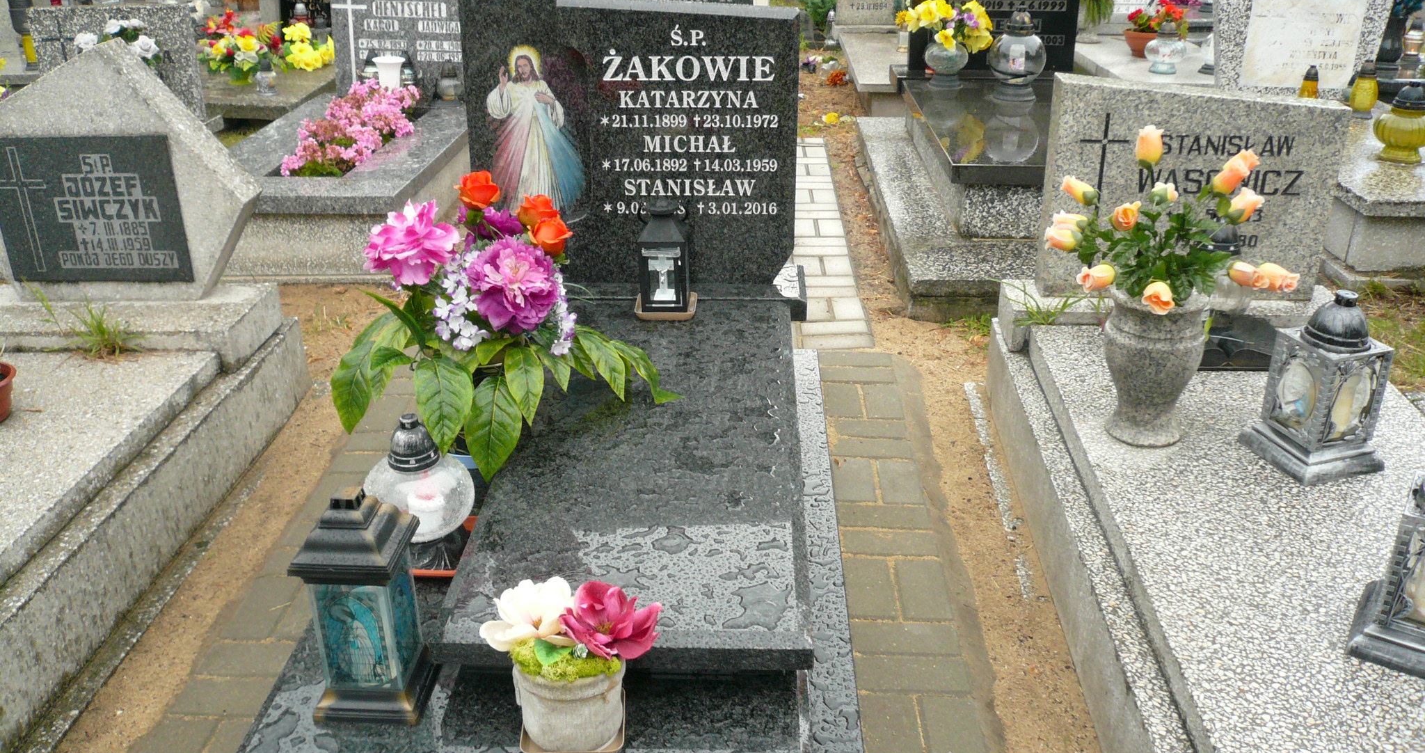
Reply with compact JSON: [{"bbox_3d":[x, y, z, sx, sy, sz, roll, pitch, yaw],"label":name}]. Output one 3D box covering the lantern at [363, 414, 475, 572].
[{"bbox_3d":[-0.542,0.205,2.121,0.200,0.280,0.200,1,26,2],"label":"lantern"}]

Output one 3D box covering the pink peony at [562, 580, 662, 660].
[{"bbox_3d":[-0.141,0.344,1.599,0.140,0.105,0.125,0,25,2],"label":"pink peony"}]

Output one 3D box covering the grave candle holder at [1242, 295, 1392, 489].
[{"bbox_3d":[1.214,0.003,2.261,0.185,0.350,0.185,-8,27,-16],"label":"grave candle holder"}]

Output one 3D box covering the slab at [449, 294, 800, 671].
[{"bbox_3d":[-0.116,0.129,2.322,0.577,0.048,1.320,0,26,2],"label":"slab"}]

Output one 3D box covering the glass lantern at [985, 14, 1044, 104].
[{"bbox_3d":[1.253,-1.312,4.676,0.238,0.340,0.238,1,26,2],"label":"glass lantern"}]

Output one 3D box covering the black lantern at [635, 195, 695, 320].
[{"bbox_3d":[-0.105,-0.285,2.695,0.130,0.275,0.130,1,26,2],"label":"black lantern"}]

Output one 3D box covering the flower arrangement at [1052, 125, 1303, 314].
[{"bbox_3d":[0.854,-0.285,2.151,0.430,0.350,0.370,2,26,4],"label":"flower arrangement"}]

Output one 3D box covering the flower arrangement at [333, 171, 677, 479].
[{"bbox_3d":[-0.401,-0.124,2.239,0.655,0.530,0.460,1,26,2],"label":"flower arrangement"}]

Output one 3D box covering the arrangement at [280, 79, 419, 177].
[{"bbox_3d":[-1.367,-0.947,4.390,0.340,0.200,0.870,2,26,4],"label":"arrangement"}]

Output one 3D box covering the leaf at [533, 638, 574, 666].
[{"bbox_3d":[-0.230,0.407,1.685,0.060,0.037,0.042,1,26,2],"label":"leaf"}]

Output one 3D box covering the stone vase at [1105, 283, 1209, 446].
[{"bbox_3d":[0.877,-0.026,2.297,0.205,0.295,0.205,2,26,4],"label":"stone vase"}]

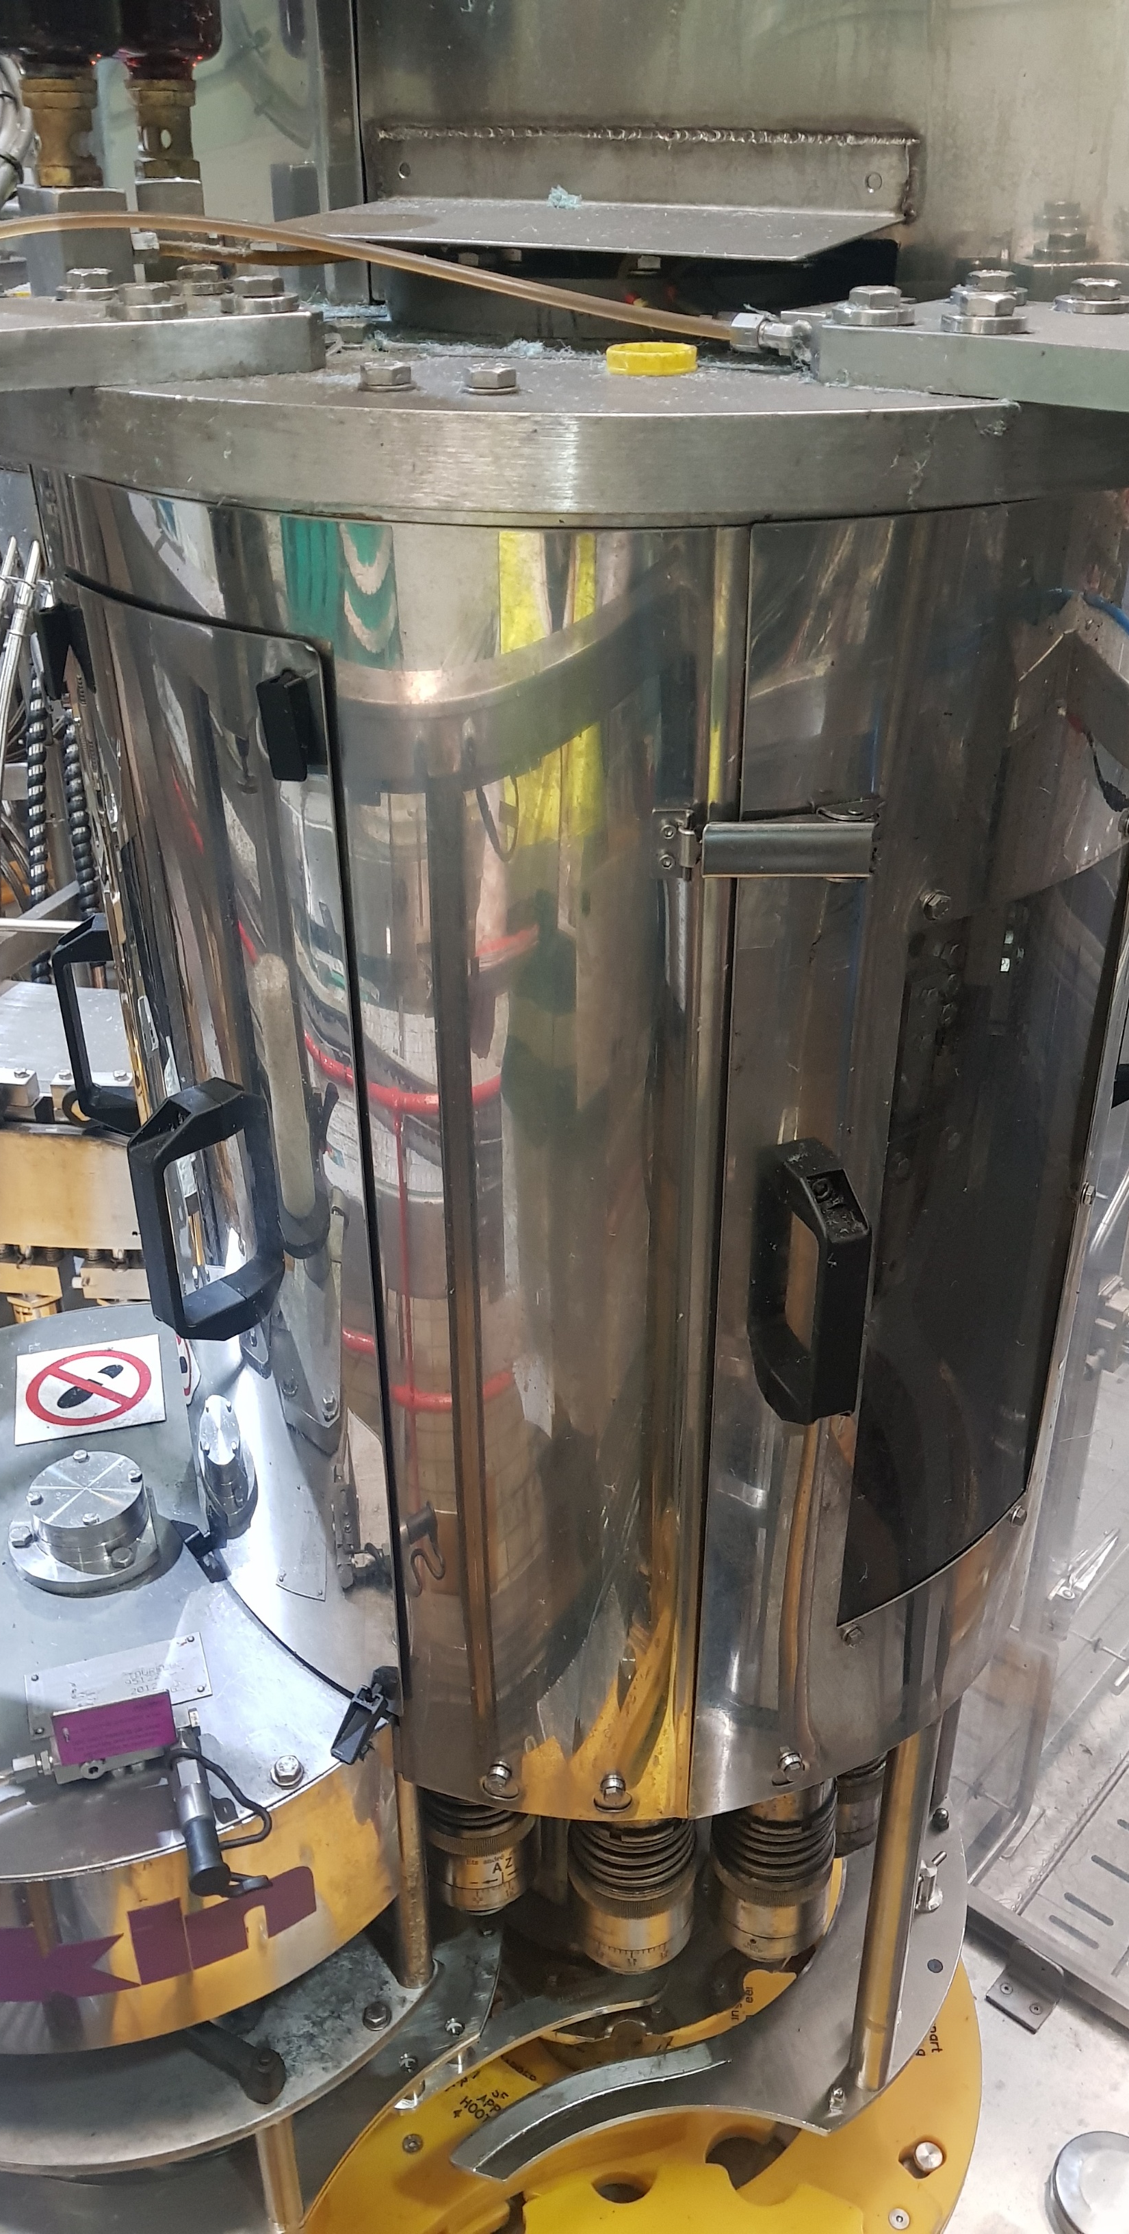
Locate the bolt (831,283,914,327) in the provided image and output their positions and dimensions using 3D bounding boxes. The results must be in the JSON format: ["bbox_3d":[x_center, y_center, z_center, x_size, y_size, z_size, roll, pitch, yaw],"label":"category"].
[{"bbox_3d":[0.113,-0.295,0.608,0.030,0.013,0.030,5,31,8],"label":"bolt"}]

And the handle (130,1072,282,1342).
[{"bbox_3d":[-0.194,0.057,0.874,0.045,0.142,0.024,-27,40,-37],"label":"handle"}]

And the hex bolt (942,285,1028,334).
[{"bbox_3d":[0.148,-0.282,0.587,0.030,0.013,0.030,6,32,11],"label":"hex bolt"}]

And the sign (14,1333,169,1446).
[{"bbox_3d":[-0.341,0.195,1.206,0.100,0.002,0.100,-8,32,-12],"label":"sign"}]

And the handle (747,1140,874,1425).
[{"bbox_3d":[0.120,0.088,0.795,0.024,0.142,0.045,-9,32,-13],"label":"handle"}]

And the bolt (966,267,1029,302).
[{"bbox_3d":[0.169,-0.329,0.663,0.030,0.013,0.030,6,32,11],"label":"bolt"}]

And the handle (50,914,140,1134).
[{"bbox_3d":[-0.274,-0.054,0.999,0.040,0.136,0.024,-2,31,-2],"label":"handle"}]

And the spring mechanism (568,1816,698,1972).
[{"bbox_3d":[0.048,0.500,1.148,0.088,0.177,0.088,1,31,3],"label":"spring mechanism"}]

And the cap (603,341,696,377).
[{"bbox_3d":[0.036,-0.310,0.686,0.037,0.008,0.037,1,31,3],"label":"cap"}]

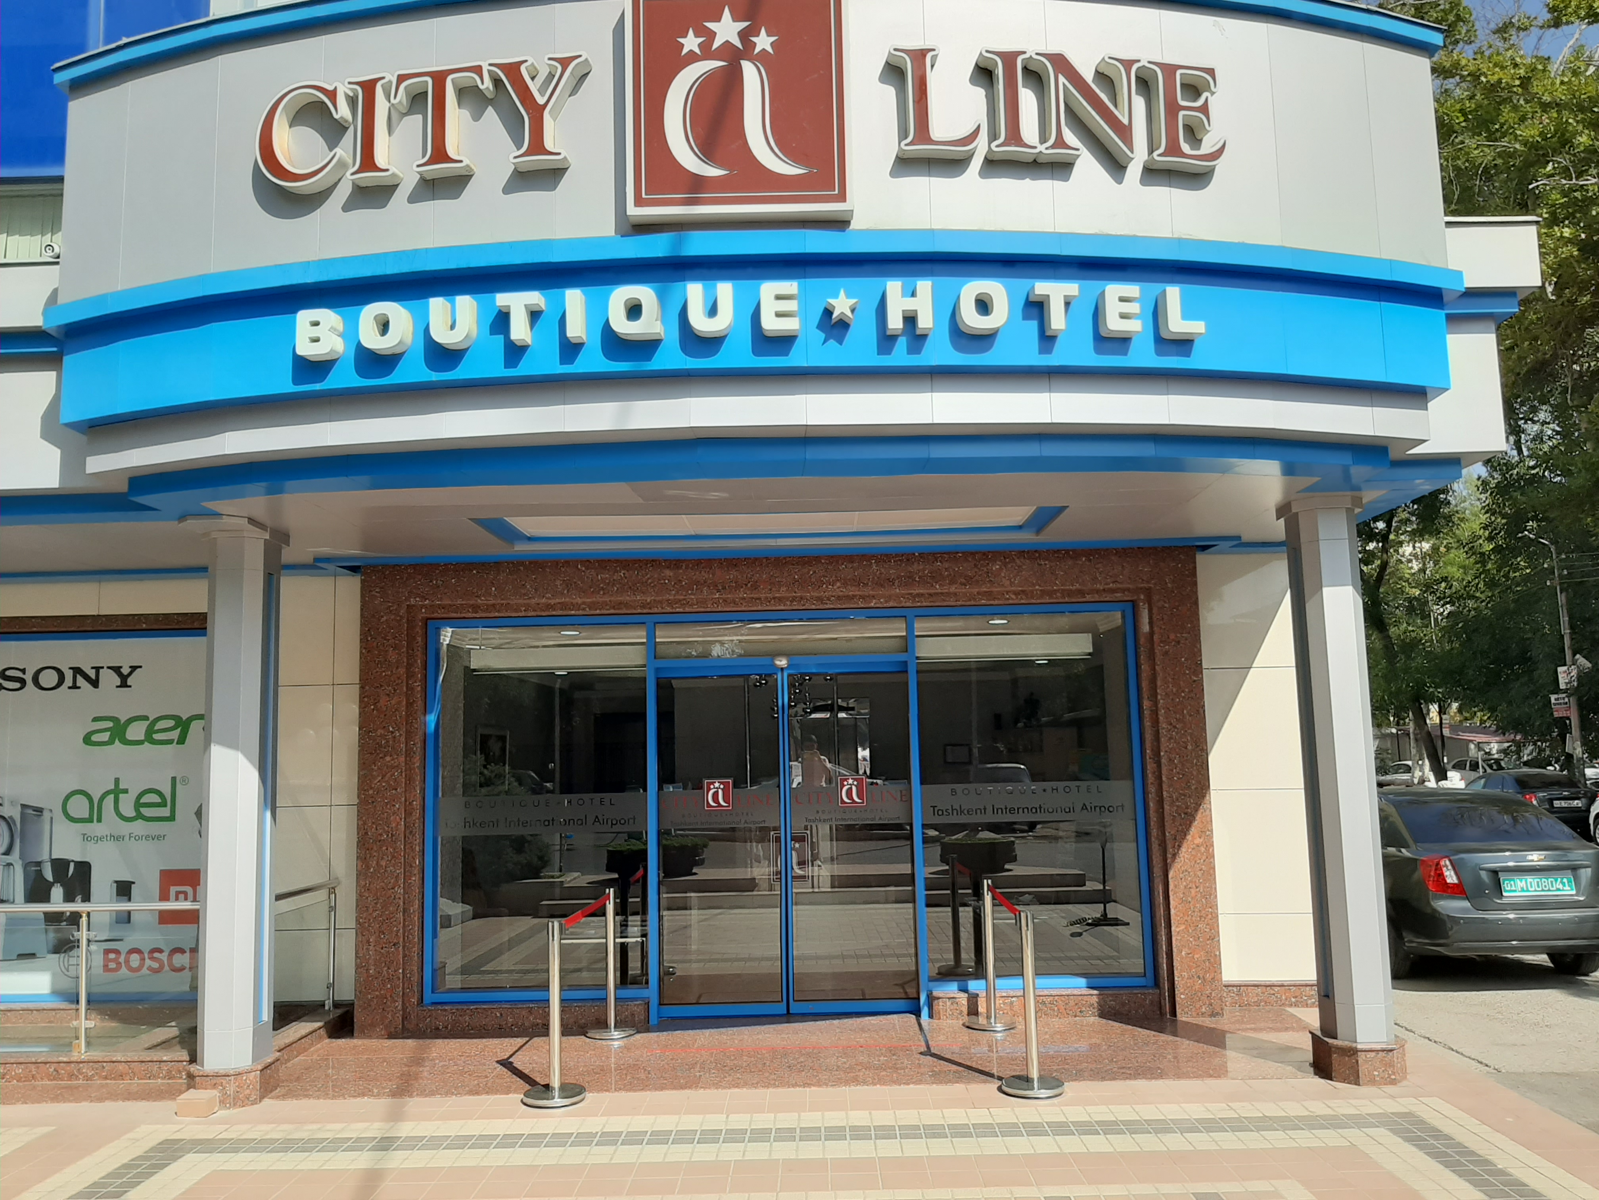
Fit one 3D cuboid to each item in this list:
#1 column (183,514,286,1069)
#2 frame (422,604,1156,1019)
[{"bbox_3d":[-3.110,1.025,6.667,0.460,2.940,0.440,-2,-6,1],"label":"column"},{"bbox_3d":[-0.100,1.442,8.162,4.840,2.720,0.170,-2,-6,1],"label":"frame"}]

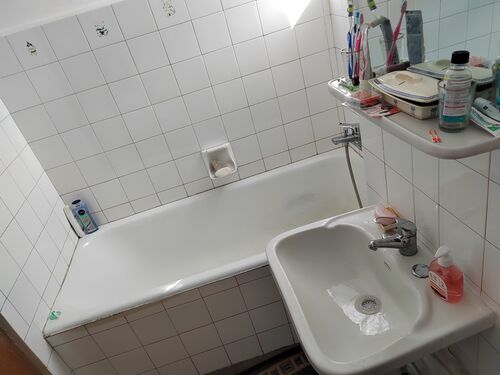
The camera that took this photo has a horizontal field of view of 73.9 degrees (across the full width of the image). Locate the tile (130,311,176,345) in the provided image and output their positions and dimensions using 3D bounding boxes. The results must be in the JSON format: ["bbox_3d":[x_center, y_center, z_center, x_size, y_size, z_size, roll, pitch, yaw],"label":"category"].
[{"bbox_3d":[-0.388,0.566,1.341,0.149,0.147,0.010,-18,27,-2],"label":"tile"}]

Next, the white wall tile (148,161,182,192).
[{"bbox_3d":[-0.449,-0.058,1.773,0.150,0.150,0.010,-18,28,-3],"label":"white wall tile"}]

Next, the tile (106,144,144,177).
[{"bbox_3d":[-0.632,-0.139,1.698,0.151,0.148,0.010,-18,27,-2],"label":"tile"}]

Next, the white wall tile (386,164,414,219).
[{"bbox_3d":[0.473,0.023,1.042,0.010,0.149,0.150,-17,27,0],"label":"white wall tile"}]

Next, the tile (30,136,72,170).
[{"bbox_3d":[-0.962,-0.172,1.624,0.150,0.150,0.010,-18,28,-2],"label":"tile"}]

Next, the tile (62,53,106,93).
[{"bbox_3d":[-0.740,-0.509,1.479,0.150,0.148,0.009,-18,27,-2],"label":"tile"}]

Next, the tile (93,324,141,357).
[{"bbox_3d":[-0.536,0.619,1.348,0.150,0.149,0.010,-18,27,-2],"label":"tile"}]

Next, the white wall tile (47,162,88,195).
[{"bbox_3d":[-0.918,-0.046,1.675,0.149,0.147,0.010,-18,27,-2],"label":"white wall tile"}]

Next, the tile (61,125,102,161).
[{"bbox_3d":[-0.813,-0.218,1.615,0.149,0.147,0.010,-18,27,-2],"label":"tile"}]

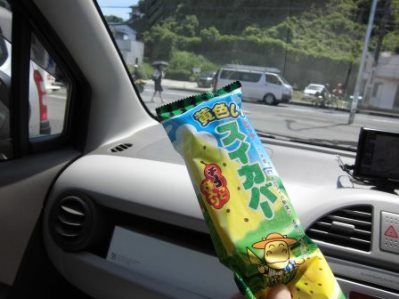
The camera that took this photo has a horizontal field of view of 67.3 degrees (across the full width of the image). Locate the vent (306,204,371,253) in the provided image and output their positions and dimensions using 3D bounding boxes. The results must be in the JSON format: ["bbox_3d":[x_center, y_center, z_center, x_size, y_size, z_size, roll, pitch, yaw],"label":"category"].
[{"bbox_3d":[0.219,0.112,0.471,0.093,0.072,0.030,9,2,21],"label":"vent"}]

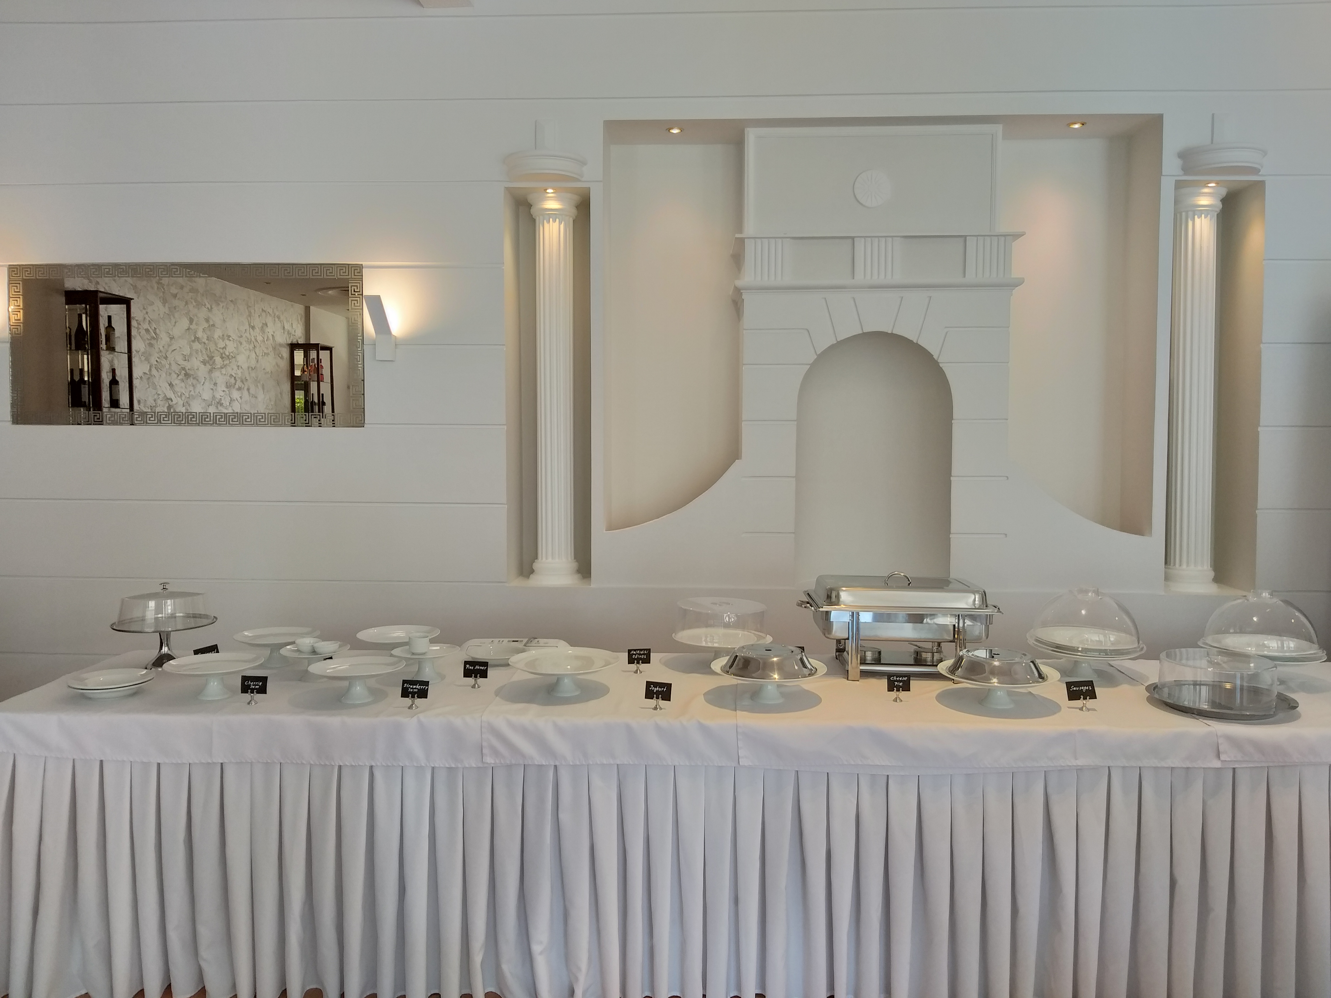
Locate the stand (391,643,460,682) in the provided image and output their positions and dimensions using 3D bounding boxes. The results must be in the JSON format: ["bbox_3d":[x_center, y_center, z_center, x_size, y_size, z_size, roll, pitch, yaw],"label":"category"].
[{"bbox_3d":[-0.736,0.512,3.083,0.208,0.092,0.208,0,3,0],"label":"stand"}]

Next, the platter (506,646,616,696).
[{"bbox_3d":[-0.297,0.518,2.928,0.323,0.098,0.323,0,3,0],"label":"platter"}]

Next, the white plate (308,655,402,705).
[{"bbox_3d":[-0.848,0.507,2.754,0.255,0.095,0.255,0,3,0],"label":"white plate"}]

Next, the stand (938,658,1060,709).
[{"bbox_3d":[0.928,0.528,2.800,0.323,0.093,0.323,0,3,0],"label":"stand"}]

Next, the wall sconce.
[{"bbox_3d":[-0.991,-0.588,3.484,0.058,0.212,0.140,0,3,3],"label":"wall sconce"}]

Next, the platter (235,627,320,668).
[{"bbox_3d":[-1.282,0.497,3.291,0.272,0.100,0.272,0,3,0],"label":"platter"}]

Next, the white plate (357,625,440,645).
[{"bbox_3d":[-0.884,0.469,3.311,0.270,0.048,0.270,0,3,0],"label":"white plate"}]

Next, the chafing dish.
[{"bbox_3d":[0.752,0.392,3.201,0.640,0.318,0.362,0,3,4],"label":"chafing dish"}]

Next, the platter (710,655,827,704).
[{"bbox_3d":[0.291,0.524,2.848,0.330,0.095,0.330,0,3,0],"label":"platter"}]

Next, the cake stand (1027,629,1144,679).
[{"bbox_3d":[1.272,0.497,3.041,0.325,0.095,0.325,0,3,3],"label":"cake stand"}]

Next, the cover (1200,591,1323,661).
[{"bbox_3d":[1.790,0.364,2.998,0.330,0.180,0.330,0,3,3],"label":"cover"}]

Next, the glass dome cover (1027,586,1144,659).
[{"bbox_3d":[1.278,0.360,3.034,0.330,0.180,0.330,0,3,3],"label":"glass dome cover"}]

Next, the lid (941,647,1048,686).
[{"bbox_3d":[0.903,0.451,2.719,0.265,0.058,0.265,0,3,3],"label":"lid"}]

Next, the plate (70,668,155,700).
[{"bbox_3d":[-1.561,0.526,2.816,0.229,0.046,0.229,0,3,3],"label":"plate"}]

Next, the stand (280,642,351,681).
[{"bbox_3d":[-1.089,0.511,3.100,0.210,0.093,0.210,0,3,0],"label":"stand"}]

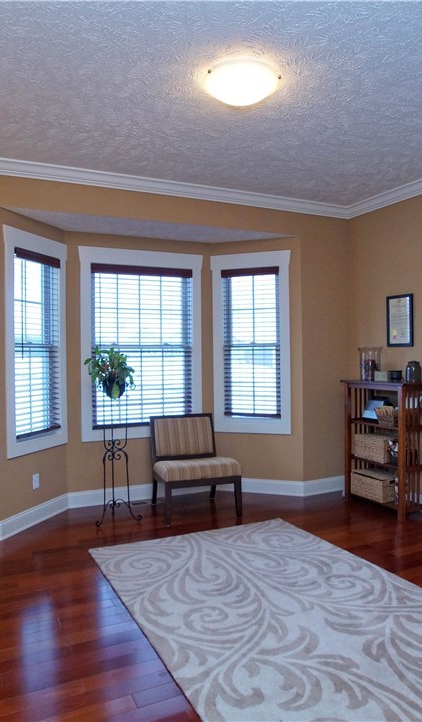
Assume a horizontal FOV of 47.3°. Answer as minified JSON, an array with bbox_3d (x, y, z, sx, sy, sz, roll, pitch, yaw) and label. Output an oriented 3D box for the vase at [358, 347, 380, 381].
[{"bbox_3d":[1.498,0.029,4.517,0.215,0.325,0.215,-1,1,-26],"label":"vase"}]

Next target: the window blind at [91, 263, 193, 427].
[{"bbox_3d":[-0.637,-0.143,4.590,0.979,1.515,0.061,-1,1,-24],"label":"window blind"}]

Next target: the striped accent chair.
[{"bbox_3d":[-0.168,0.918,4.326,0.645,0.800,0.750,-1,1,-17],"label":"striped accent chair"}]

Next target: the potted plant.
[{"bbox_3d":[-0.840,0.095,3.988,0.418,0.439,0.398,-1,1,0],"label":"potted plant"}]

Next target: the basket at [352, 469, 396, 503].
[{"bbox_3d":[1.473,1.117,4.339,0.197,0.211,0.385,-1,1,-26],"label":"basket"}]

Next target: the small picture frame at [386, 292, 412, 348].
[{"bbox_3d":[1.665,-0.350,4.248,0.025,0.449,0.291,-1,1,-27],"label":"small picture frame"}]

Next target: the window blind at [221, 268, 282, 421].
[{"bbox_3d":[0.396,-0.180,4.753,0.571,1.469,0.061,0,1,18],"label":"window blind"}]

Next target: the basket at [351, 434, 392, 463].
[{"bbox_3d":[1.474,0.774,4.326,0.167,0.196,0.341,-1,1,-26],"label":"basket"}]

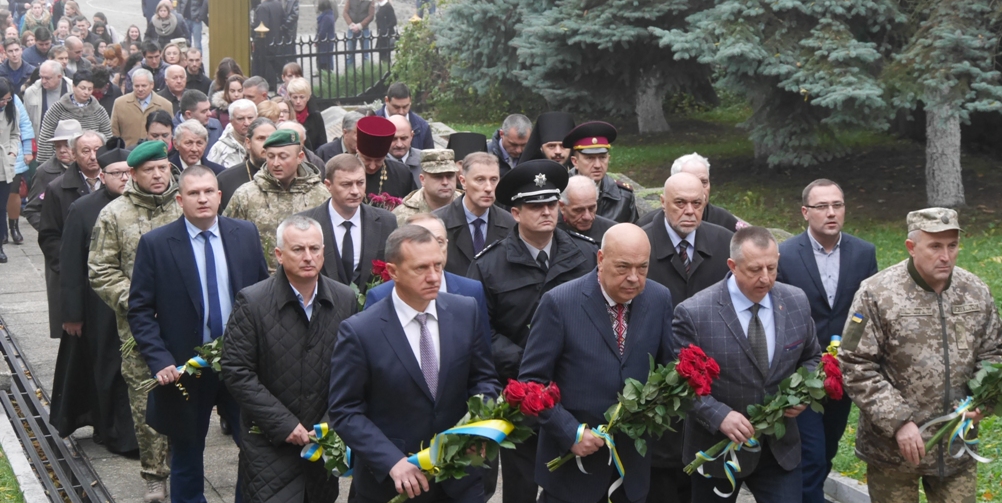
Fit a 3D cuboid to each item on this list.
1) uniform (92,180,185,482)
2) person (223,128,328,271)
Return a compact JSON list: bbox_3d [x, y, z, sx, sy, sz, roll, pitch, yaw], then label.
[{"bbox_3d":[-1.715,0.364,10.527,0.580,1.503,0.420,-3,9,-18],"label":"uniform"},{"bbox_3d":[-1.185,0.252,11.356,0.580,1.800,0.420,-2,8,-17],"label":"person"}]

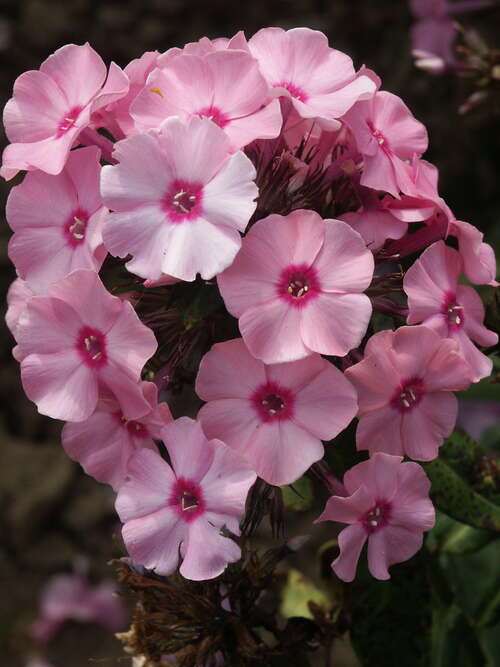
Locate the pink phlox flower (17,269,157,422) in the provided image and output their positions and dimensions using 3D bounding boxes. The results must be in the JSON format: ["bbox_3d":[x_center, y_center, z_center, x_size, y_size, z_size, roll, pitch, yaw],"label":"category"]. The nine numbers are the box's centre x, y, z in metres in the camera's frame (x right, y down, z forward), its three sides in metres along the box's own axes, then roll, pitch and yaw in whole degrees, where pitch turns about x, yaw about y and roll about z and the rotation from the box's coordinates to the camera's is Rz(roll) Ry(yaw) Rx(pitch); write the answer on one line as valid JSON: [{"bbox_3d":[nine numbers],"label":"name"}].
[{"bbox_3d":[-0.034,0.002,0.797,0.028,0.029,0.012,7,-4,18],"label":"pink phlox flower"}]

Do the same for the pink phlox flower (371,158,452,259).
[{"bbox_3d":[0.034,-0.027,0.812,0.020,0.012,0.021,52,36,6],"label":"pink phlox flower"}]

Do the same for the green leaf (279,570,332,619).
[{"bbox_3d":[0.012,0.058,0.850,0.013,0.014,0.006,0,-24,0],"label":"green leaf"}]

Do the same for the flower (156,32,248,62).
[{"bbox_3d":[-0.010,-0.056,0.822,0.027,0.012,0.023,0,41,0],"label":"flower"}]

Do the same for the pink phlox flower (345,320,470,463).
[{"bbox_3d":[0.033,0.012,0.788,0.029,0.029,0.011,-9,15,-22],"label":"pink phlox flower"}]

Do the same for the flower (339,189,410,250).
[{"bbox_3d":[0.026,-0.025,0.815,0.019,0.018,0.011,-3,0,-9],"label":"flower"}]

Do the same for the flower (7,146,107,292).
[{"bbox_3d":[-0.039,-0.023,0.790,0.030,0.030,0.012,18,8,38],"label":"flower"}]

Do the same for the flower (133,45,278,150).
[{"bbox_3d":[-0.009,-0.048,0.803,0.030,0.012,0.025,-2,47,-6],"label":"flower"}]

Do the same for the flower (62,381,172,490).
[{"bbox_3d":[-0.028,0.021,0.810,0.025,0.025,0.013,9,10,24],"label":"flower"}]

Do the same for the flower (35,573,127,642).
[{"bbox_3d":[-0.052,0.084,1.180,0.029,0.014,0.026,2,53,5],"label":"flower"}]

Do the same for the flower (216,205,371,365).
[{"bbox_3d":[0.009,-0.010,0.776,0.032,0.032,0.010,-1,-3,-3],"label":"flower"}]

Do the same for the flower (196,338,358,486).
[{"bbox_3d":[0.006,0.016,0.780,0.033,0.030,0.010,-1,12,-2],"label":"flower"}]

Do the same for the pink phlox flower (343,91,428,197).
[{"bbox_3d":[0.028,-0.039,0.796,0.013,0.026,0.024,-34,-5,41],"label":"pink phlox flower"}]

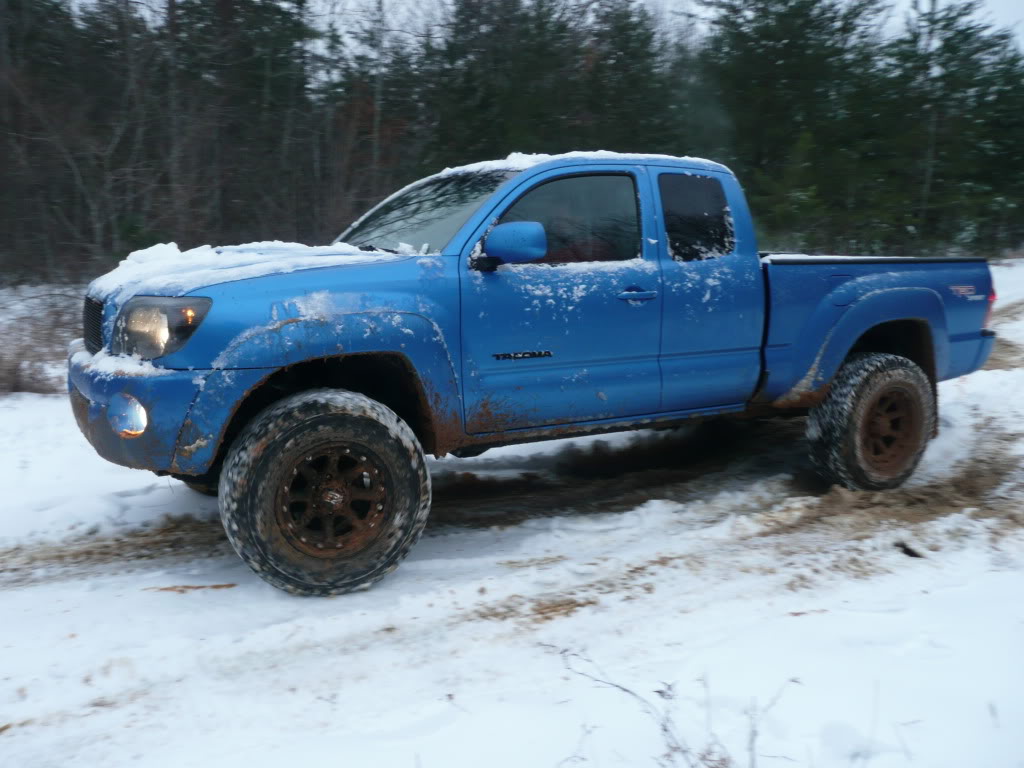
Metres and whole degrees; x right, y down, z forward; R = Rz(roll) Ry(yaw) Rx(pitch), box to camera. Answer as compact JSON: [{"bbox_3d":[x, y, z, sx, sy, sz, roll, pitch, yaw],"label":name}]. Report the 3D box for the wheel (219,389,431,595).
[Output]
[{"bbox_3d":[-0.764,0.437,3.630,0.840,0.840,0.290,-5,10,-28],"label":"wheel"}]

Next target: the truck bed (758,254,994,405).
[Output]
[{"bbox_3d":[1.777,-0.445,5.784,1.940,0.740,1.840,-5,10,-28],"label":"truck bed"}]

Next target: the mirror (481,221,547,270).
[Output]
[{"bbox_3d":[0.004,-0.592,3.713,0.160,0.200,0.260,-5,10,-28],"label":"mirror"}]

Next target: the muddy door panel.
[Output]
[{"bbox_3d":[0.213,-0.416,4.074,1.090,1.200,0.230,-5,10,-28],"label":"muddy door panel"}]

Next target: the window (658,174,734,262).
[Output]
[{"bbox_3d":[0.921,-0.822,4.441,0.440,0.420,0.060,-5,-6,-28],"label":"window"}]

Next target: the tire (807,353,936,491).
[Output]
[{"bbox_3d":[2.098,0.202,5.152,0.840,0.840,0.290,-5,10,-28],"label":"tire"}]

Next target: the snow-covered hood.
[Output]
[{"bbox_3d":[-1.287,-0.523,4.102,1.260,0.270,1.480,-5,10,-28],"label":"snow-covered hood"}]

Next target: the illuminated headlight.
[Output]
[{"bbox_3d":[-1.340,-0.220,3.362,0.340,0.250,0.340,-5,10,-28],"label":"illuminated headlight"}]

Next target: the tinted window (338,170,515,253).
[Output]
[{"bbox_3d":[-0.477,-0.876,4.487,0.720,0.160,1.400,-43,25,-16],"label":"tinted window"}]

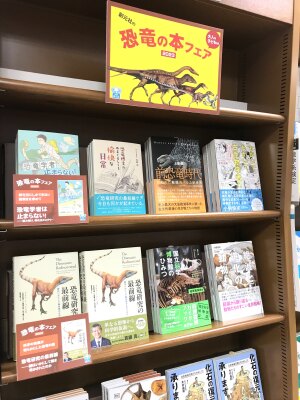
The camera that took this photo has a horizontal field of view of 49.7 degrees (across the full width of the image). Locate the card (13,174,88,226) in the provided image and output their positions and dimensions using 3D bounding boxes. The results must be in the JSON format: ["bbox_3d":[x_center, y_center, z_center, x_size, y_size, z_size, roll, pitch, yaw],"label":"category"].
[{"bbox_3d":[-0.204,-0.001,0.674,0.148,0.105,0.004,-1,-9,-25],"label":"card"}]

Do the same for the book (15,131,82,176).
[{"bbox_3d":[-0.218,-0.055,0.705,0.127,0.186,0.020,-1,-11,-23],"label":"book"}]

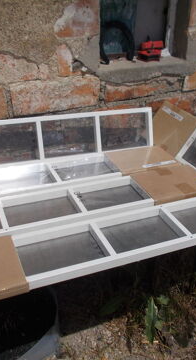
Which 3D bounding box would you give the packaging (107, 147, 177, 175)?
[{"bbox_3d":[0.179,-0.081,1.532,0.269,0.029,0.193,-10,31,-21],"label":"packaging"}]

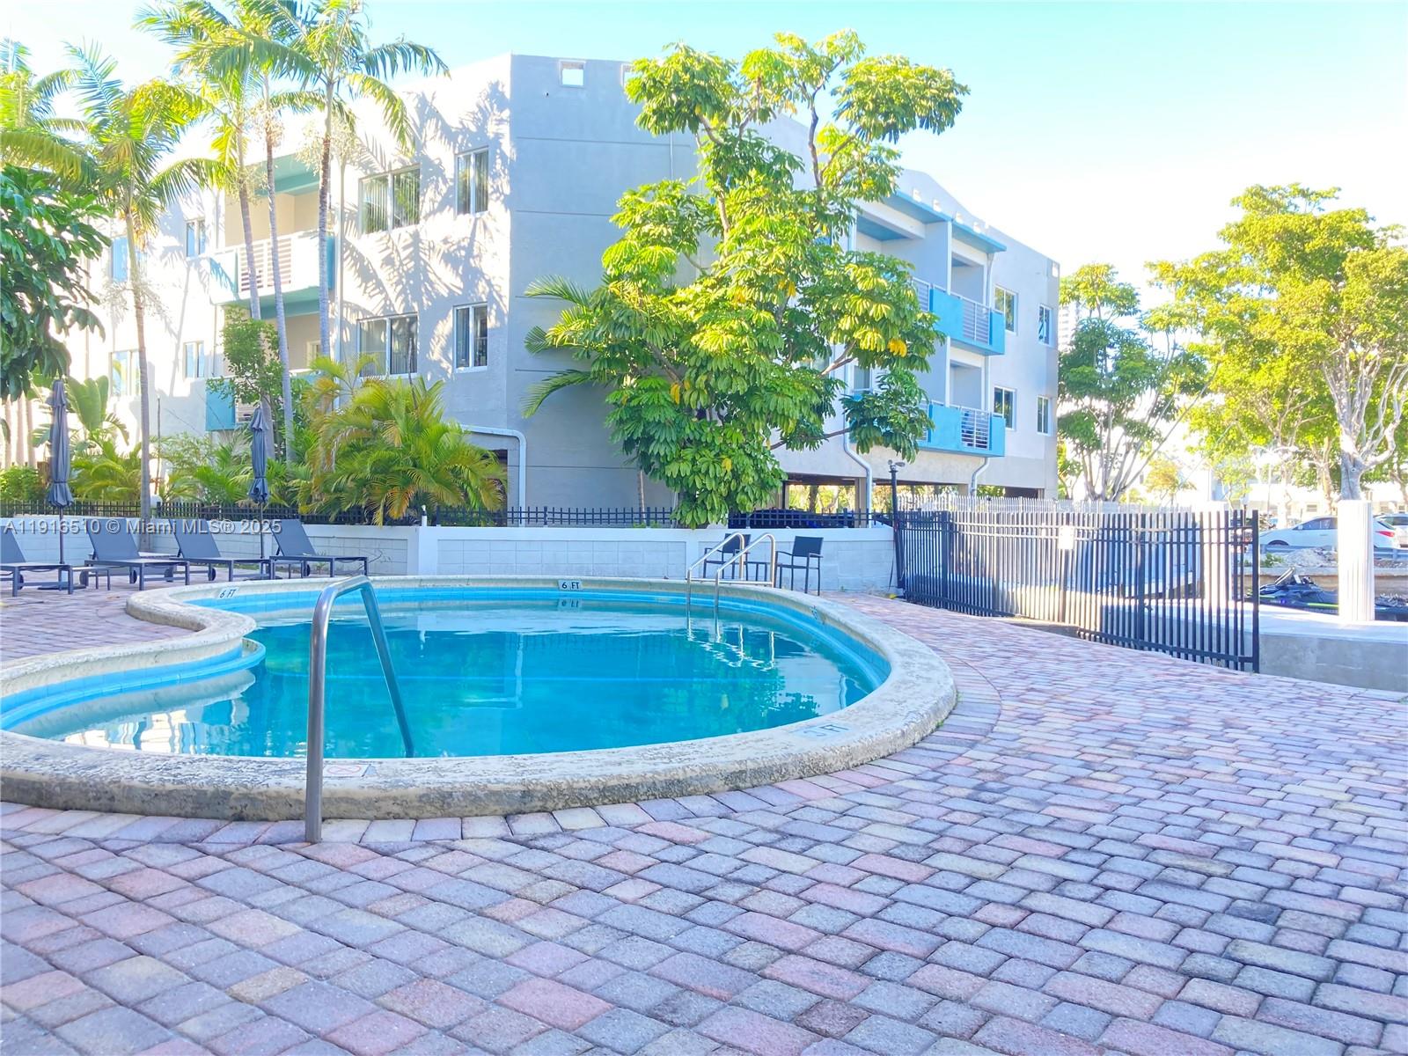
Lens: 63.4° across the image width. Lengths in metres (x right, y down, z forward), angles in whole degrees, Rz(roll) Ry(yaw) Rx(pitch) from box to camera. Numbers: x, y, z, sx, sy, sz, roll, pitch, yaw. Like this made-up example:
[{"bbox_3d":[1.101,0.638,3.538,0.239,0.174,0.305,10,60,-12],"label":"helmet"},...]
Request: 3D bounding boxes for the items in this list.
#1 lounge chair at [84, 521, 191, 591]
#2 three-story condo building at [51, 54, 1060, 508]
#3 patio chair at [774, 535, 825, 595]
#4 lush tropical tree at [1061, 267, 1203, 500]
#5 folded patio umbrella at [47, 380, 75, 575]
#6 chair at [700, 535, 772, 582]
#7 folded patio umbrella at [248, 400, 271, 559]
[{"bbox_3d":[-7.304,0.324,14.662,1.350,0.870,0.630,1,1,31],"label":"lounge chair"},{"bbox_3d":[-3.014,-4.420,35.624,20.500,10.000,23.500,2,1,36],"label":"three-story condo building"},{"bbox_3d":[1.363,0.542,16.214,0.550,0.860,0.550,2,1,36],"label":"patio chair"},{"bbox_3d":[14.744,-4.203,39.918,5.600,9.900,5.600,1,1,20],"label":"lush tropical tree"},{"bbox_3d":[-8.013,-0.540,14.194,0.330,2.590,0.330,0,1,-29],"label":"folded patio umbrella"},{"bbox_3d":[0.356,0.522,17.114,0.550,0.860,0.550,2,1,36],"label":"chair"},{"bbox_3d":[-6.419,-0.544,16.494,0.310,2.560,0.310,0,1,-21],"label":"folded patio umbrella"}]

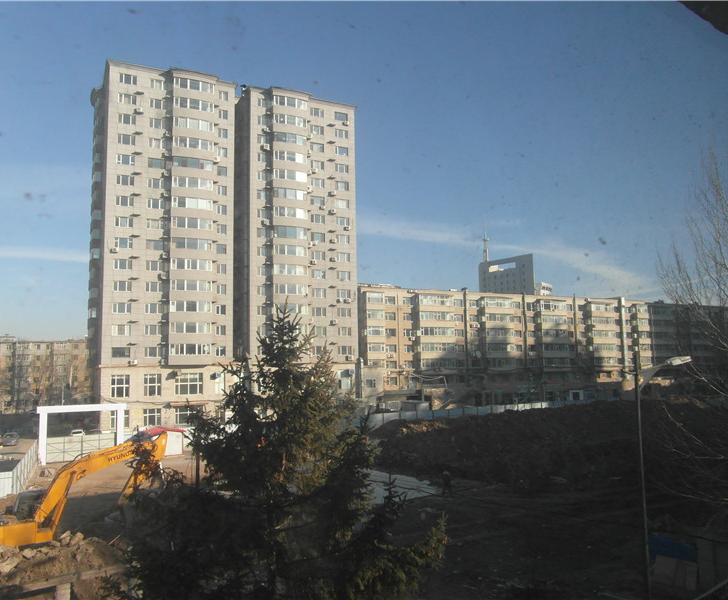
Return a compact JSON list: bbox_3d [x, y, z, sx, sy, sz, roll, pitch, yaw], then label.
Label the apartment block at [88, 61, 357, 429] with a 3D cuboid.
[{"bbox_3d":[-21.585,-6.630,89.669,39.000,51.400,17.000,2,-5,-25],"label":"apartment block"}]

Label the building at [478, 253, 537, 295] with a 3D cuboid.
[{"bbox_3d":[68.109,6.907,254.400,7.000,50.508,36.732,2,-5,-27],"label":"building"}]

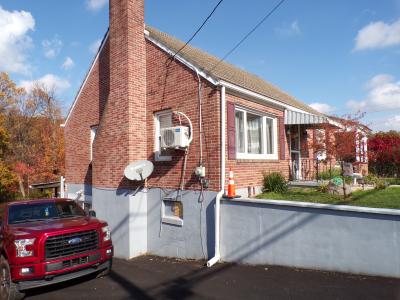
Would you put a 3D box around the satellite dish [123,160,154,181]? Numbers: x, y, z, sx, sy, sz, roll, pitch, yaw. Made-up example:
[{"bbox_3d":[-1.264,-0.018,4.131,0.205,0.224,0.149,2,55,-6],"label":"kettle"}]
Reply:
[{"bbox_3d":[-1.638,0.515,7.468,0.800,0.570,0.340,-7,-22,-11],"label":"satellite dish"}]

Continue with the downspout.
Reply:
[{"bbox_3d":[0.397,0.480,6.391,0.100,4.127,0.710,-3,-4,41],"label":"downspout"}]

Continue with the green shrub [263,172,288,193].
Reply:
[{"bbox_3d":[2.164,0.932,7.950,0.700,0.600,0.720,-3,-4,41],"label":"green shrub"}]

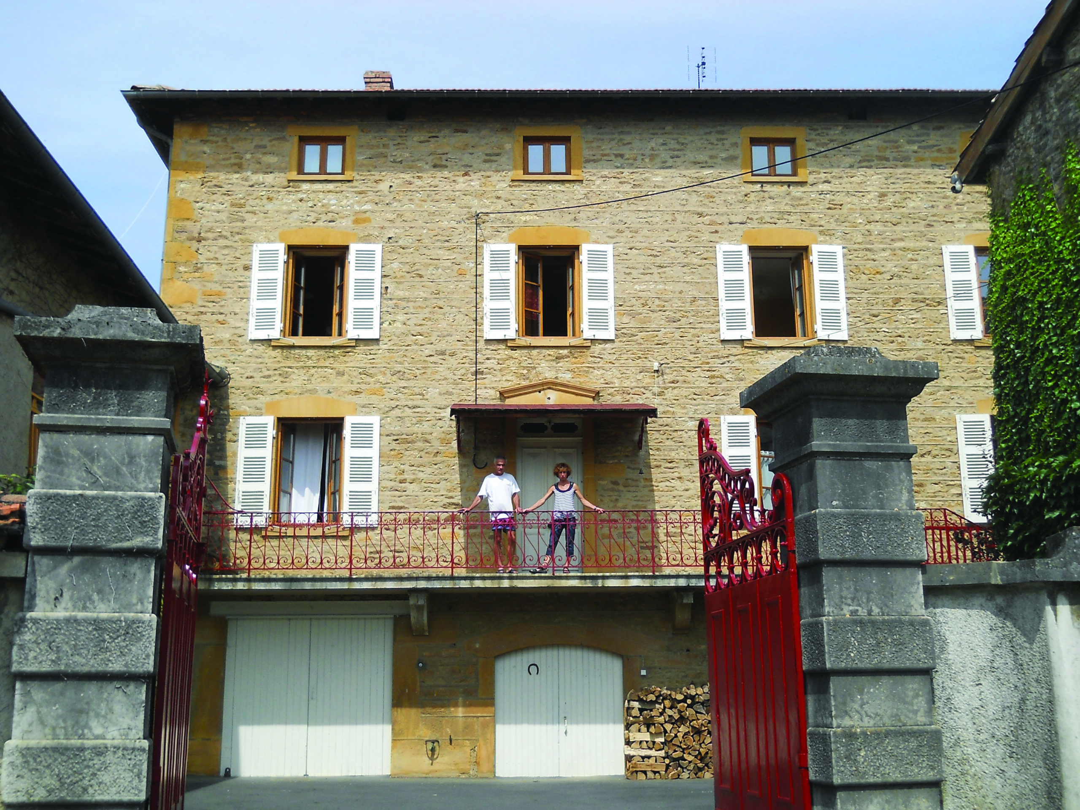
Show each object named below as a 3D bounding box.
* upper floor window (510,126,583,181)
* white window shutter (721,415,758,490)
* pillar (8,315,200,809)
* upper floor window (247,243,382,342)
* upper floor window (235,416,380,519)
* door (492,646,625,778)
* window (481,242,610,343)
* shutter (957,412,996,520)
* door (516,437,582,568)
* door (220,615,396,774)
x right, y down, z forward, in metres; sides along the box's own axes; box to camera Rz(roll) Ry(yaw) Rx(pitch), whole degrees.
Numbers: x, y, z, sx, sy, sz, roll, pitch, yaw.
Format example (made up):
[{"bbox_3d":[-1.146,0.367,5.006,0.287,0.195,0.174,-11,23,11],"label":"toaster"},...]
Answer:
[{"bbox_3d":[0.116,-4.216,21.409,1.181,0.974,0.180,0,-14,-2],"label":"upper floor window"},{"bbox_3d":[3.156,1.019,20.096,0.555,1.748,0.050,0,-14,-2],"label":"white window shutter"},{"bbox_3d":[-1.845,1.136,5.304,0.740,3.120,0.740,2,-14,-11],"label":"pillar"},{"bbox_3d":[-3.607,-1.835,20.655,2.091,1.627,0.180,0,-14,-2],"label":"upper floor window"},{"bbox_3d":[-3.605,1.037,19.942,2.195,1.753,0.180,0,-14,-2],"label":"upper floor window"},{"bbox_3d":[0.297,4.596,19.277,1.948,1.914,0.100,0,-14,-2],"label":"door"},{"bbox_3d":[0.154,-1.839,20.768,2.109,1.632,0.180,0,-14,-2],"label":"window"},{"bbox_3d":[6.913,1.000,20.212,0.552,1.756,0.050,0,-14,-2],"label":"shutter"},{"bbox_3d":[0.164,1.601,20.120,1.063,2.179,0.100,0,-14,-2],"label":"door"},{"bbox_3d":[-3.476,4.367,19.222,2.519,2.342,0.100,0,-14,-2],"label":"door"}]

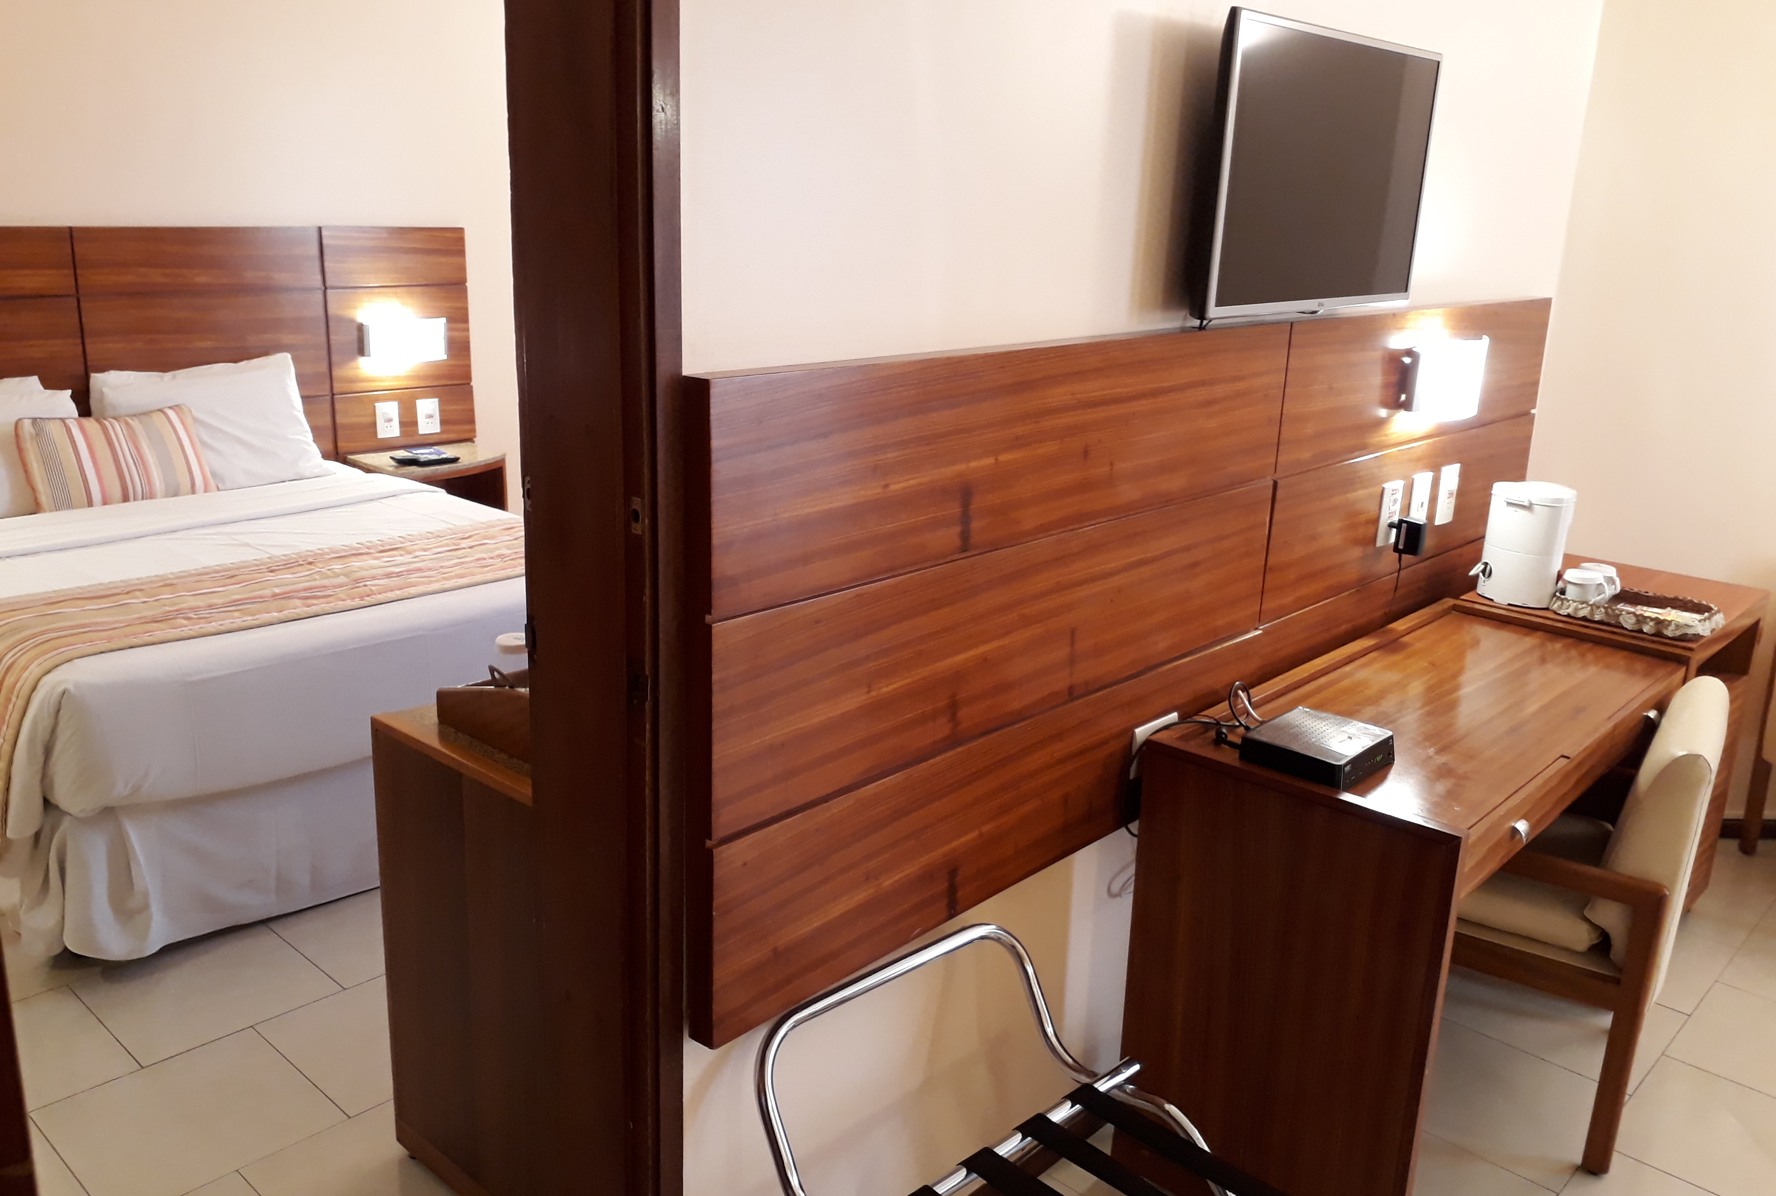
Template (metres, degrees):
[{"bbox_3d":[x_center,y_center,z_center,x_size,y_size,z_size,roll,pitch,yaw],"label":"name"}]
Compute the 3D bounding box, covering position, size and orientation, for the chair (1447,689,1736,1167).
[{"bbox_3d":[1.220,0.526,2.687,0.555,0.786,0.580,12,19,32],"label":"chair"}]

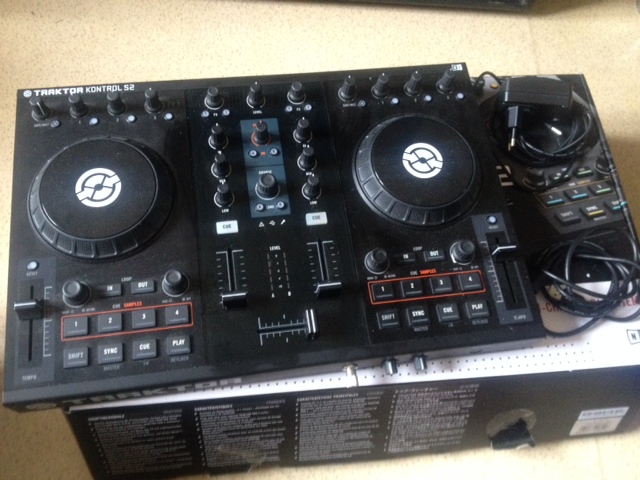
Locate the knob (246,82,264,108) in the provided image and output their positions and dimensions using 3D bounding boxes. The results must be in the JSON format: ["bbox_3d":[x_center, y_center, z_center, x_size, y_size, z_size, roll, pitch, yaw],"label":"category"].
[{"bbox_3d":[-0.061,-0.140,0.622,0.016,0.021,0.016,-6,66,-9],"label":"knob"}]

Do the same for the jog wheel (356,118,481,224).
[{"bbox_3d":[0.095,-0.070,0.608,0.124,0.018,0.124,2,65,-5],"label":"jog wheel"}]

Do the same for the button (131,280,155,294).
[{"bbox_3d":[-0.147,0.039,0.537,0.018,0.004,0.010,-6,67,-8],"label":"button"}]

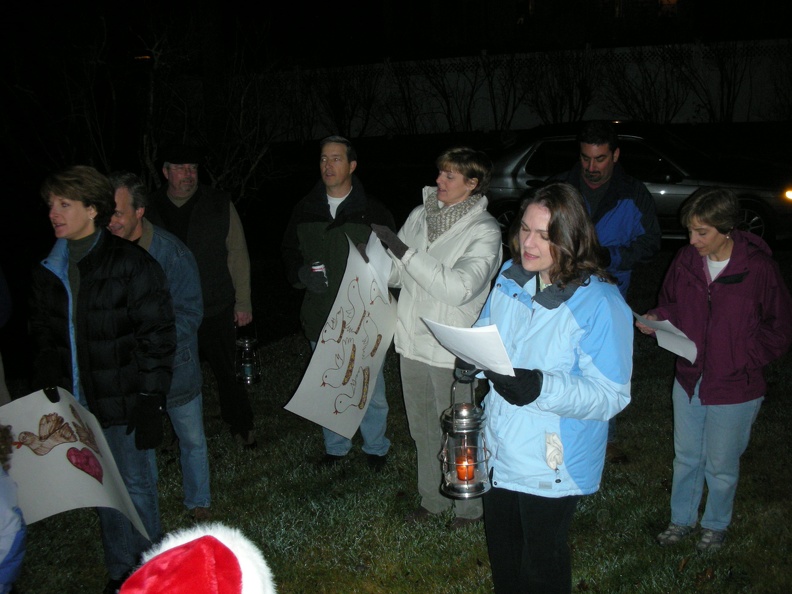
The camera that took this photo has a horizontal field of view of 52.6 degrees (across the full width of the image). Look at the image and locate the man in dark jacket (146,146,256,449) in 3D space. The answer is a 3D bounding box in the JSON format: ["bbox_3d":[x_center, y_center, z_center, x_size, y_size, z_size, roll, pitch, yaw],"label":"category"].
[{"bbox_3d":[-1.100,0.041,4.530,0.580,1.760,0.430,1,15,10],"label":"man in dark jacket"}]

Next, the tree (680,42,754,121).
[{"bbox_3d":[6.844,-4.602,17.100,1.600,1.750,1.400,1,15,13],"label":"tree"}]

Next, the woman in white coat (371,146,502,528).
[{"bbox_3d":[0.199,0.211,3.583,0.530,1.736,0.550,12,20,43],"label":"woman in white coat"}]

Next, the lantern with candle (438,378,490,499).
[{"bbox_3d":[0.210,0.433,2.450,0.155,0.365,0.155,-2,15,0],"label":"lantern with candle"}]

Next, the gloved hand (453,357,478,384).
[{"bbox_3d":[0.217,0.223,2.460,0.100,0.095,0.110,12,20,43],"label":"gloved hand"}]

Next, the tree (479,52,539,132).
[{"bbox_3d":[2.543,-4.622,18.100,1.350,1.780,1.200,1,15,13],"label":"tree"}]

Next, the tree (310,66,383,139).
[{"bbox_3d":[-1.127,-4.638,19.000,1.650,1.750,1.400,1,15,13],"label":"tree"}]

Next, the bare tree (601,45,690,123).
[{"bbox_3d":[5.421,-4.639,17.400,1.950,1.700,1.500,1,15,13],"label":"bare tree"}]

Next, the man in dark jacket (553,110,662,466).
[{"bbox_3d":[1.109,0.014,4.240,0.580,1.835,0.420,1,15,12],"label":"man in dark jacket"}]

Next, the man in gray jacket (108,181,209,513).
[{"bbox_3d":[-1.085,0.270,3.738,0.500,1.691,0.520,-10,17,-29],"label":"man in gray jacket"}]

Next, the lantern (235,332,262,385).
[{"bbox_3d":[-0.844,0.352,4.580,0.148,0.300,0.148,-2,15,0],"label":"lantern"}]

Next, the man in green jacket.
[{"bbox_3d":[-0.296,0.059,4.276,0.580,1.790,0.420,1,15,12],"label":"man in green jacket"}]

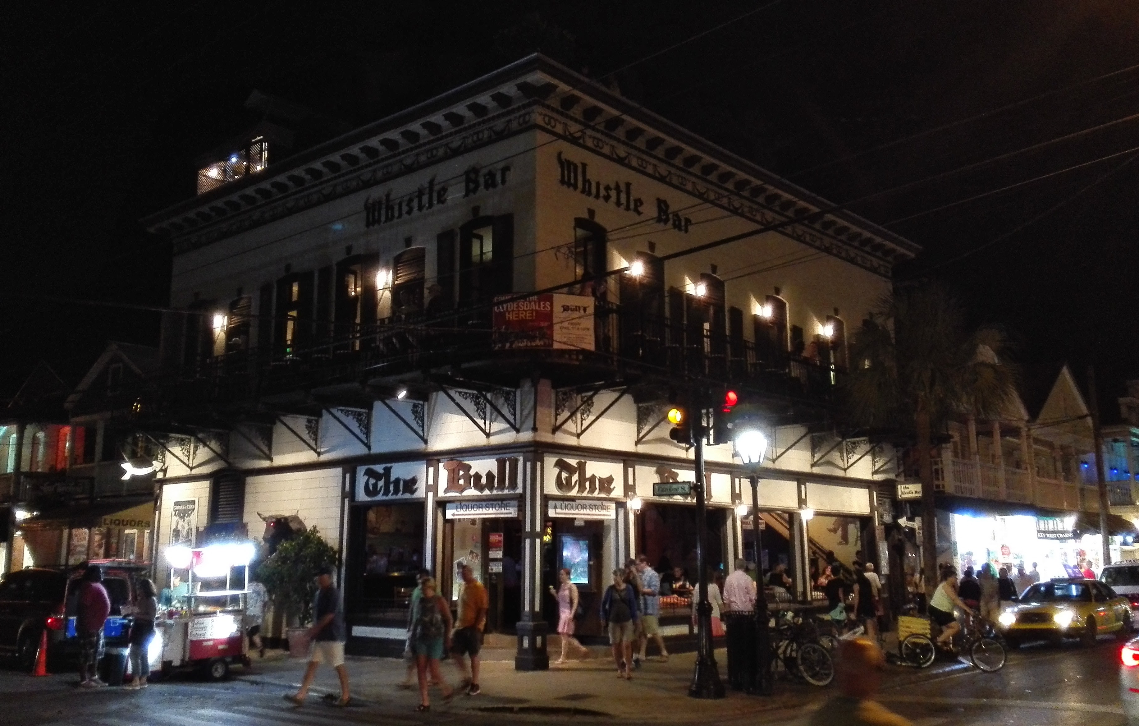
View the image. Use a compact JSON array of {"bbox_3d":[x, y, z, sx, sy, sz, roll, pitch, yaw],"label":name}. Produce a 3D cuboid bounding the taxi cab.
[{"bbox_3d":[12.672,6.301,24.465,1.960,1.480,5.300,-12,-16,43],"label":"taxi cab"}]

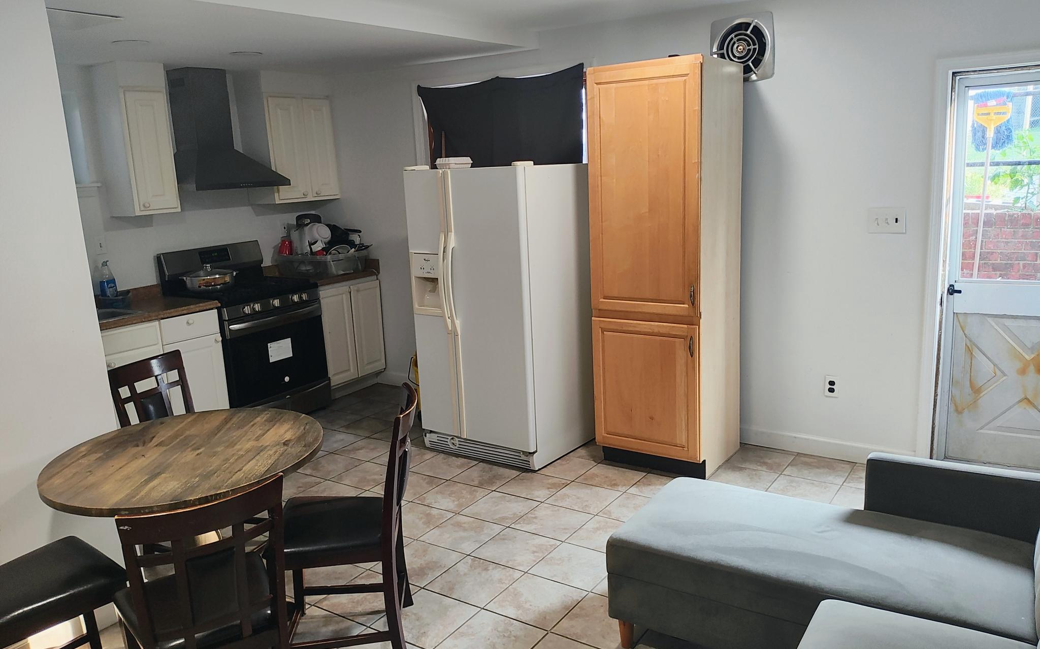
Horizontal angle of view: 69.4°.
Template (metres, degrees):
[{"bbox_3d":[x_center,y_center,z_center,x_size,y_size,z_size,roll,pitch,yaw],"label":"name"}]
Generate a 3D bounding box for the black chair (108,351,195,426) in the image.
[{"bbox_3d":[-1.430,0.616,3.352,0.530,0.910,0.440,4,13,27],"label":"black chair"}]

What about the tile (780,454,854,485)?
[{"bbox_3d":[1.610,0.789,4.049,0.303,0.010,0.303,5,13,35],"label":"tile"}]

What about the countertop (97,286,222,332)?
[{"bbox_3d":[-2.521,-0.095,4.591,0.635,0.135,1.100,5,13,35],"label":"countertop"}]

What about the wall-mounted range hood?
[{"bbox_3d":[-2.079,-1.344,5.203,0.480,0.805,0.752,5,13,35],"label":"wall-mounted range hood"}]

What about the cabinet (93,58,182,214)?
[{"bbox_3d":[-2.434,-1.159,4.757,0.317,0.915,0.305,5,13,34],"label":"cabinet"}]

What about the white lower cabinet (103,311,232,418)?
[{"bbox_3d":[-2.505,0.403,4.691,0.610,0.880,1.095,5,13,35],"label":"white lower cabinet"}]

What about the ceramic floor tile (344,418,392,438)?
[{"bbox_3d":[-1.038,0.702,5.109,0.300,0.010,0.300,5,13,34],"label":"ceramic floor tile"}]

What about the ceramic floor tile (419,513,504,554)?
[{"bbox_3d":[-0.267,0.983,3.511,0.303,0.010,0.303,5,13,33],"label":"ceramic floor tile"}]

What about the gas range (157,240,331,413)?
[{"bbox_3d":[-1.921,0.070,5.363,0.735,1.220,0.760,5,13,35],"label":"gas range"}]

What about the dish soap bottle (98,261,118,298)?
[{"bbox_3d":[-2.613,-0.276,4.782,0.068,0.259,0.100,5,13,35],"label":"dish soap bottle"}]

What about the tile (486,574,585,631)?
[{"bbox_3d":[0.067,1.074,2.912,0.300,0.010,0.300,5,13,34],"label":"tile"}]

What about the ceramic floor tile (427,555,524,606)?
[{"bbox_3d":[-0.183,1.060,3.096,0.303,0.010,0.303,5,13,33],"label":"ceramic floor tile"}]

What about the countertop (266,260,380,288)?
[{"bbox_3d":[-1.562,-0.400,5.811,0.677,0.142,0.668,5,14,33],"label":"countertop"}]

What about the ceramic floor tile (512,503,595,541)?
[{"bbox_3d":[0.159,0.941,3.579,0.300,0.010,0.300,5,13,34],"label":"ceramic floor tile"}]

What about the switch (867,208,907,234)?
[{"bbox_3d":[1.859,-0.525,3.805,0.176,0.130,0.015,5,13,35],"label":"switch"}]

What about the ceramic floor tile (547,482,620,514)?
[{"bbox_3d":[0.329,0.885,3.825,0.300,0.010,0.300,5,13,34],"label":"ceramic floor tile"}]

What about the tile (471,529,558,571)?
[{"bbox_3d":[-0.012,0.997,3.329,0.300,0.010,0.300,5,13,34],"label":"tile"}]

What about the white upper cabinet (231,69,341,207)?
[{"bbox_3d":[-1.754,-1.403,5.707,0.317,0.929,0.634,5,14,33],"label":"white upper cabinet"}]

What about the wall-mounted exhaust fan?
[{"bbox_3d":[1.194,-1.490,4.047,0.335,0.325,0.060,5,14,33],"label":"wall-mounted exhaust fan"}]

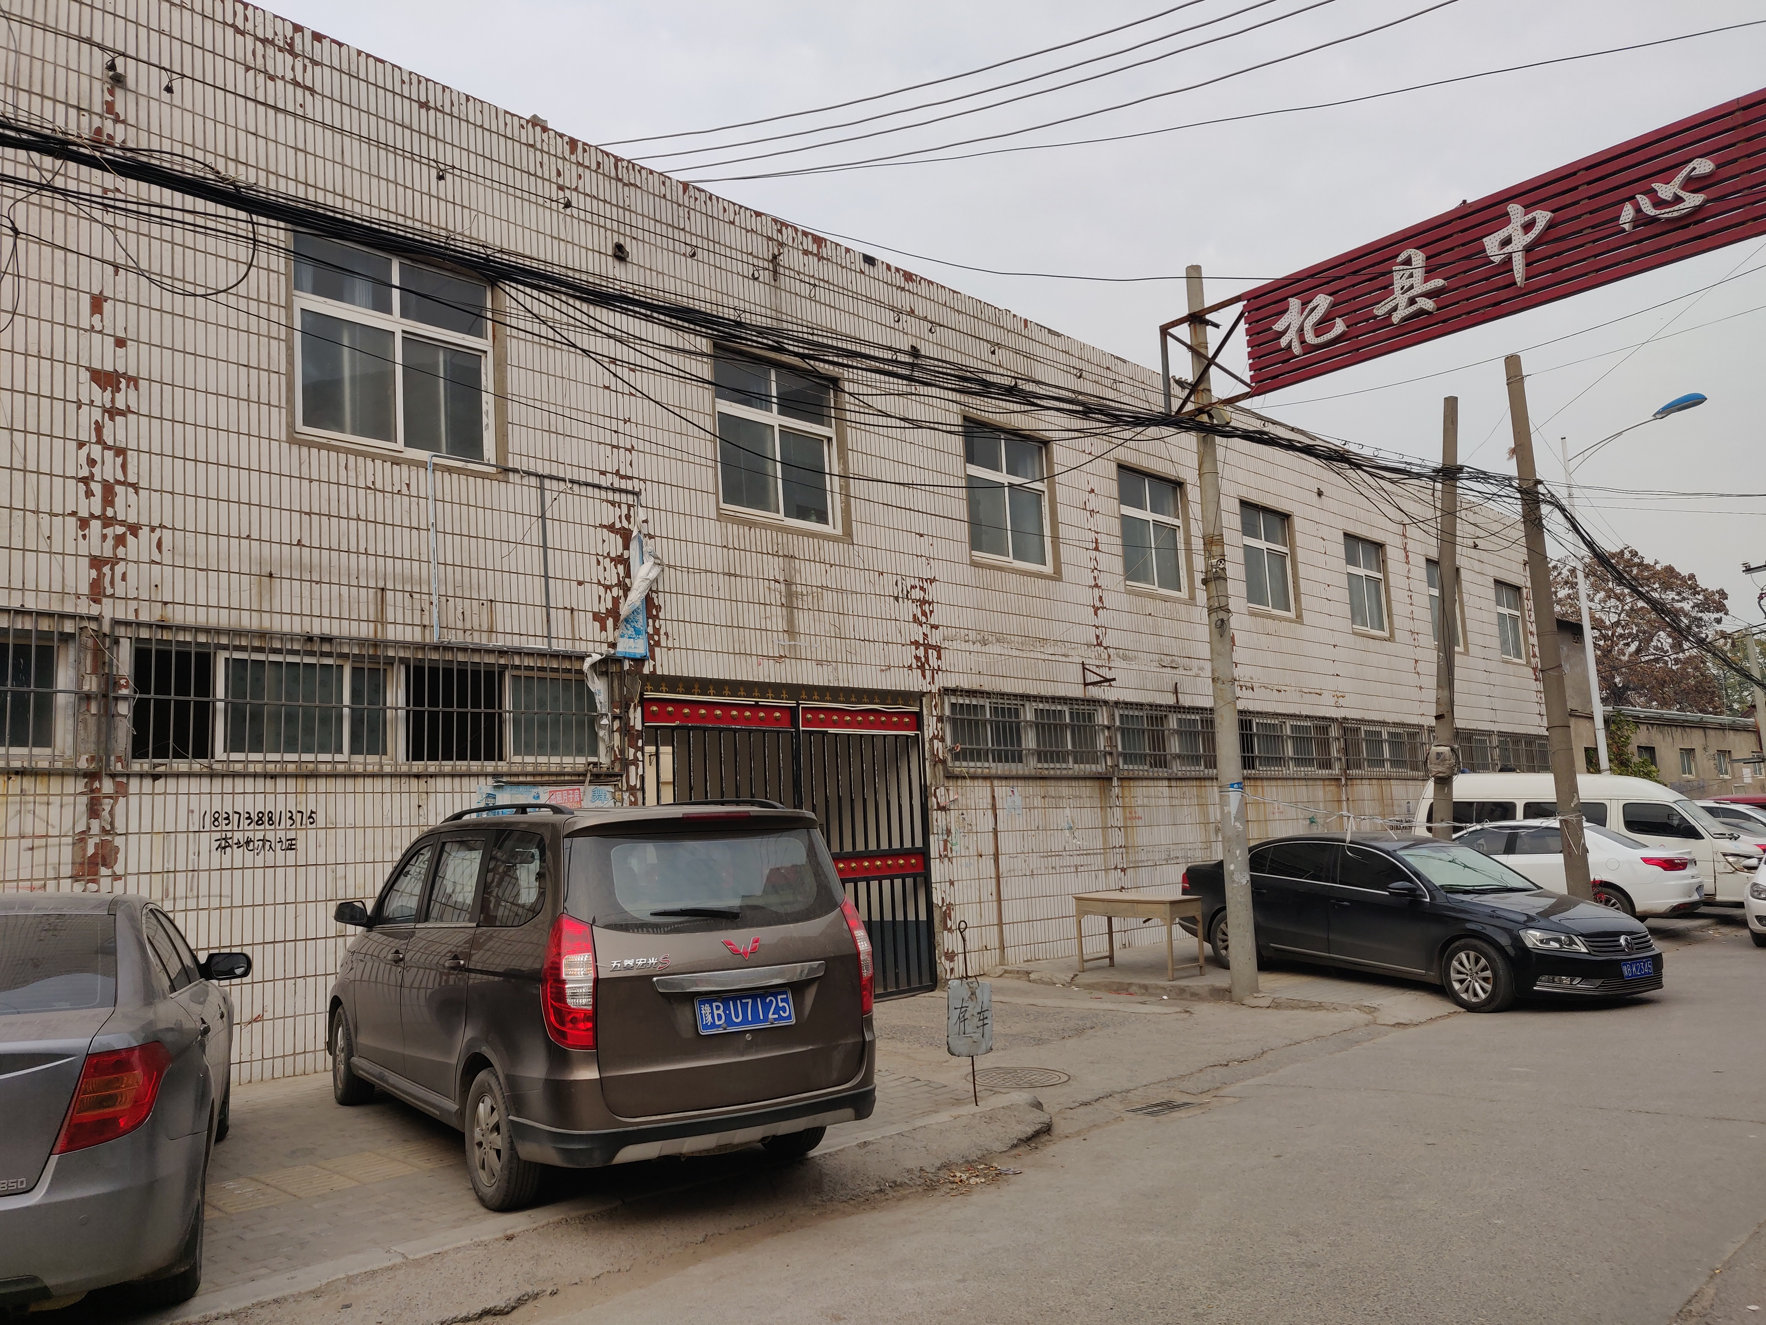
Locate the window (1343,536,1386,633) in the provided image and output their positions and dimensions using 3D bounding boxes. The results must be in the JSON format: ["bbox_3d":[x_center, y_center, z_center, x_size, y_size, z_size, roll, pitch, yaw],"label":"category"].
[{"bbox_3d":[8.213,-1.248,21.762,1.620,1.700,0.150,5,-11,-44],"label":"window"}]

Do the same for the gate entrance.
[{"bbox_3d":[-0.799,1.781,12.062,3.620,2.980,0.090,5,-12,-45],"label":"gate entrance"}]

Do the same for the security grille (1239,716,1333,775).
[{"bbox_3d":[6.010,1.263,18.865,2.780,0.800,0.120,5,-12,-45],"label":"security grille"}]

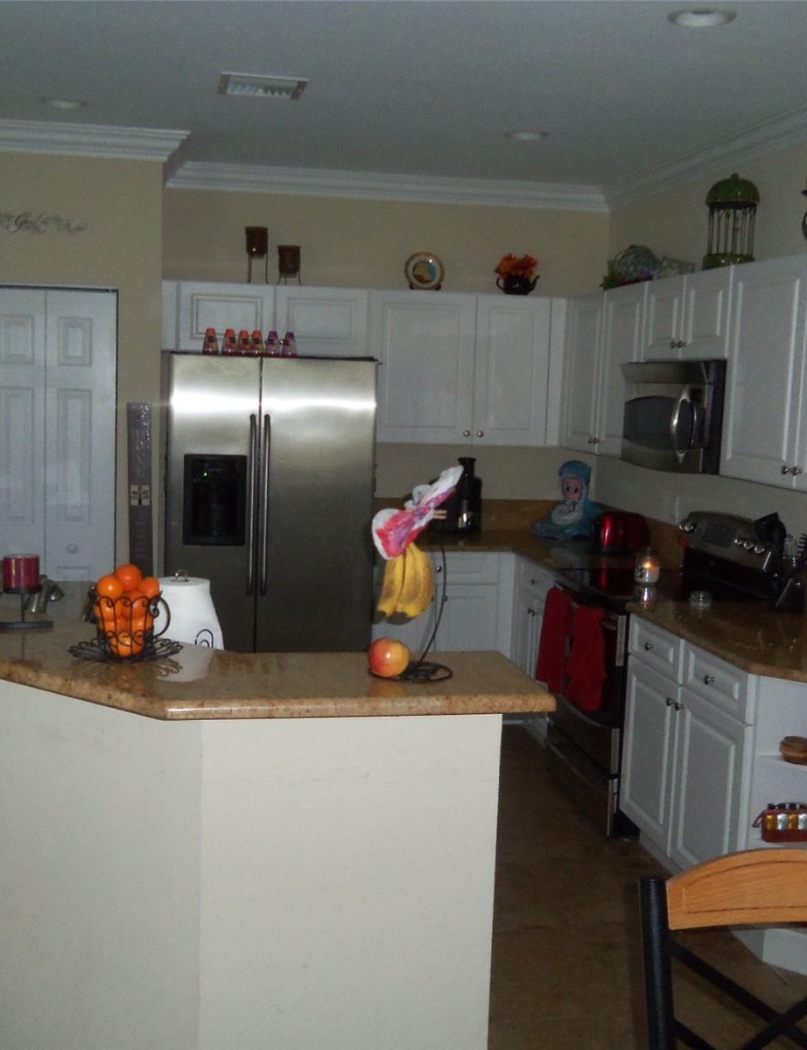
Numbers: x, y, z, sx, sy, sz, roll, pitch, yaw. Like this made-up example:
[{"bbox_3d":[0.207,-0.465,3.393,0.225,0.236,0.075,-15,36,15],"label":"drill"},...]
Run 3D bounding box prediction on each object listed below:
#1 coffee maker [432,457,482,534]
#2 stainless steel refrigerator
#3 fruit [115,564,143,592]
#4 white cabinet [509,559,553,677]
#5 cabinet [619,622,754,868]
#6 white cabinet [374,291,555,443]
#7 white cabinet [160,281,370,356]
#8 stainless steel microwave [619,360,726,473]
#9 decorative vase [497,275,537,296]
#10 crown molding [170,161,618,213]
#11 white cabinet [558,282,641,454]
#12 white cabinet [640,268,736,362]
[{"bbox_3d":[0.284,-0.147,5.947,0.245,0.405,0.230,0,7,-11],"label":"coffee maker"},{"bbox_3d":[-0.660,0.105,5.455,0.915,1.795,0.840,0,7,-11],"label":"stainless steel refrigerator"},{"bbox_3d":[-0.634,0.121,2.619,0.066,0.066,0.066,0,7,-11],"label":"fruit"},{"bbox_3d":[0.918,0.620,5.388,0.630,0.876,0.670,0,7,-11],"label":"white cabinet"},{"bbox_3d":[1.228,0.804,3.911,0.619,0.845,0.900,0,7,-11],"label":"cabinet"},{"bbox_3d":[0.257,-0.814,5.954,0.964,0.759,0.325,0,7,-11],"label":"white cabinet"},{"bbox_3d":[-0.694,-1.024,5.697,0.985,0.325,0.335,0,7,-11],"label":"white cabinet"},{"bbox_3d":[1.219,-0.442,4.569,0.405,0.420,0.760,0,7,-11],"label":"stainless steel microwave"},{"bbox_3d":[0.585,-1.220,5.868,0.205,0.115,0.140,0,7,-11],"label":"decorative vase"},{"bbox_3d":[-0.033,-1.750,5.879,2.350,0.112,0.110,0,7,-11],"label":"crown molding"},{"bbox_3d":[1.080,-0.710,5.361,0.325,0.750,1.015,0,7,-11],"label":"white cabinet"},{"bbox_3d":[1.270,-0.817,4.515,0.330,0.335,0.766,0,7,-11],"label":"white cabinet"}]

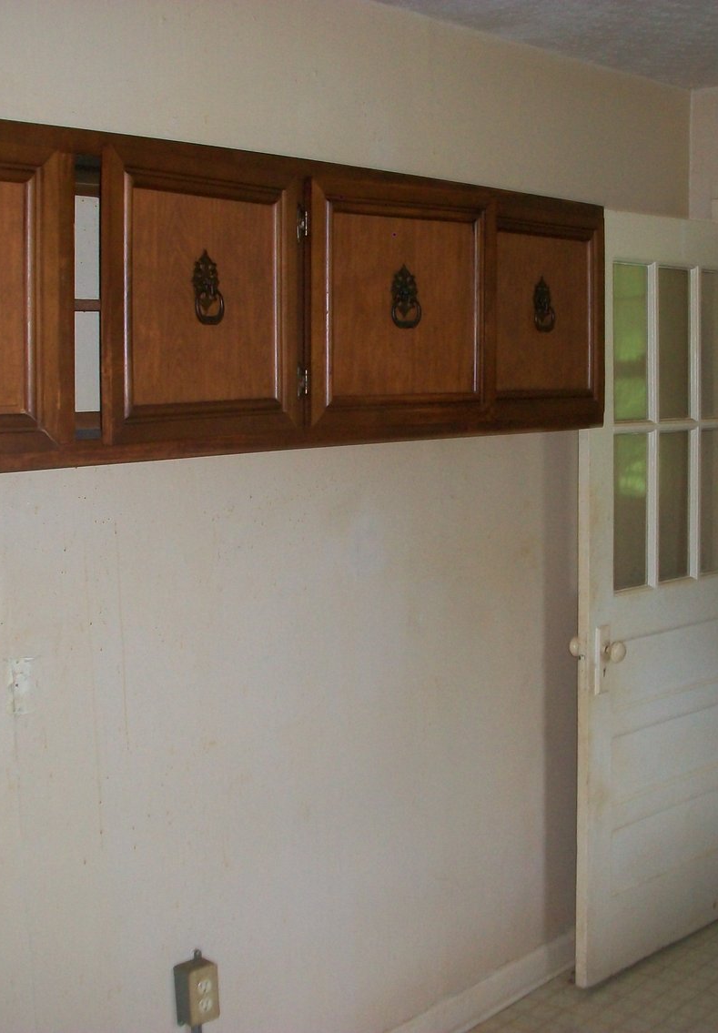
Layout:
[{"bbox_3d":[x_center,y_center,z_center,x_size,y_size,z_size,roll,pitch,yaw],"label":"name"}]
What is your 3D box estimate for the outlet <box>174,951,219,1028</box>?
[{"bbox_3d":[-0.328,0.938,2.695,0.056,0.127,0.075,5,9,43],"label":"outlet"}]

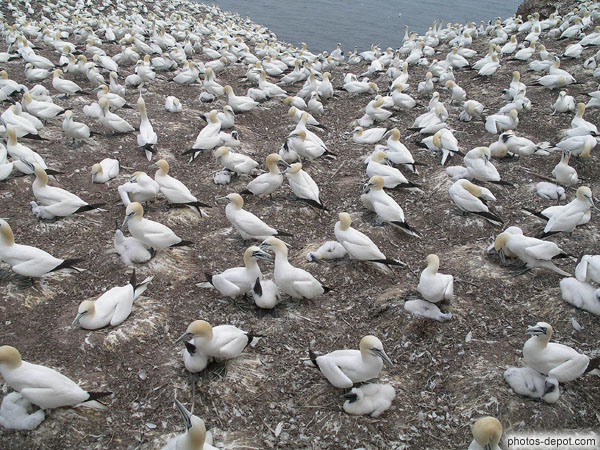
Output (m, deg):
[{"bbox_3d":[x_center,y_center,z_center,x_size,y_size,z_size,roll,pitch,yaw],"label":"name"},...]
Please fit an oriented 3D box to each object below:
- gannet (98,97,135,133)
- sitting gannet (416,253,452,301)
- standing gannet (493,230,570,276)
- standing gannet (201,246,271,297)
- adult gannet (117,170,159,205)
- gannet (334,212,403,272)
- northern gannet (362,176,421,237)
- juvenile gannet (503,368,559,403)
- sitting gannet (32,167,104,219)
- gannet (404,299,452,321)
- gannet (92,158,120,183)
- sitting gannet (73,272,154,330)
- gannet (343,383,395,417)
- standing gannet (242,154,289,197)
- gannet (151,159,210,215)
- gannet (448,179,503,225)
[{"bbox_3d":[-2.446,-1.481,8.664,0.600,0.420,0.220,3,25,7],"label":"gannet"},{"bbox_3d":[1.001,0.309,4.582,0.240,0.361,0.570,10,27,20],"label":"sitting gannet"},{"bbox_3d":[1.972,0.246,5.441,0.660,0.370,0.230,5,25,11],"label":"standing gannet"},{"bbox_3d":[-0.489,0.373,4.873,0.600,0.450,0.210,6,26,12],"label":"standing gannet"},{"bbox_3d":[-1.601,-0.372,6.421,0.500,0.380,0.320,11,27,23],"label":"adult gannet"},{"bbox_3d":[0.579,0.142,5.412,0.640,0.460,0.220,10,27,21],"label":"gannet"},{"bbox_3d":[0.803,-0.189,5.623,0.599,0.429,0.220,18,31,34],"label":"northern gannet"},{"bbox_3d":[1.419,0.973,3.936,0.360,0.165,0.210,14,28,27],"label":"juvenile gannet"},{"bbox_3d":[-2.206,-0.313,6.144,0.640,0.430,0.240,2,25,4],"label":"sitting gannet"},{"bbox_3d":[0.952,0.623,4.753,0.350,0.140,0.180,9,26,18],"label":"gannet"},{"bbox_3d":[-2.141,-0.644,7.166,0.230,0.280,0.560,11,27,23],"label":"gannet"},{"bbox_3d":[-1.238,0.492,4.275,0.540,0.280,0.250,-14,28,-27],"label":"sitting gannet"},{"bbox_3d":[0.370,0.903,3.491,0.331,0.171,0.180,-11,27,-23],"label":"gannet"},{"bbox_3d":[-0.335,-0.483,6.240,0.491,0.459,0.220,8,26,16],"label":"standing gannet"},{"bbox_3d":[-1.126,-0.364,5.976,0.688,0.460,0.220,11,27,22],"label":"gannet"},{"bbox_3d":[1.786,-0.246,6.553,0.610,0.370,0.220,14,28,27],"label":"gannet"}]

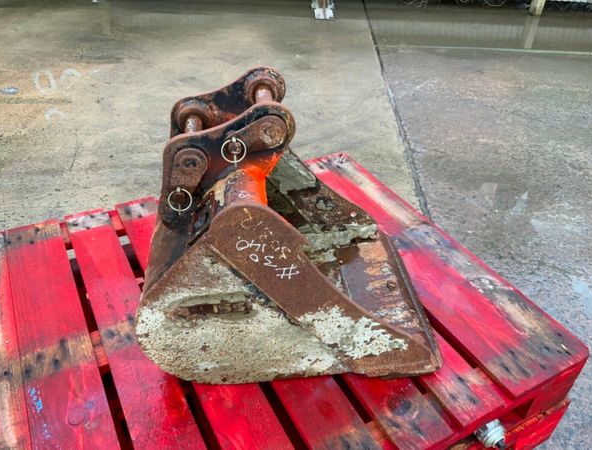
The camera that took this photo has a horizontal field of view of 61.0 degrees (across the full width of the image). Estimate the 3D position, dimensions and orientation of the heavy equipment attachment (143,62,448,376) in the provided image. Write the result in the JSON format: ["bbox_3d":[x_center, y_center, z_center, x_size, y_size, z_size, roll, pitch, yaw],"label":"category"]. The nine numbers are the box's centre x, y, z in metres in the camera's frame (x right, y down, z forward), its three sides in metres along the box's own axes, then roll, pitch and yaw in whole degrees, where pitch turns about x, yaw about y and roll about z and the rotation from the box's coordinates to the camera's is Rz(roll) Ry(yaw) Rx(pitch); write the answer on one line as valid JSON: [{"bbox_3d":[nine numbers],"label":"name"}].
[{"bbox_3d":[-0.002,-0.030,1.009,0.588,0.535,0.430,-1,36,-5],"label":"heavy equipment attachment"}]

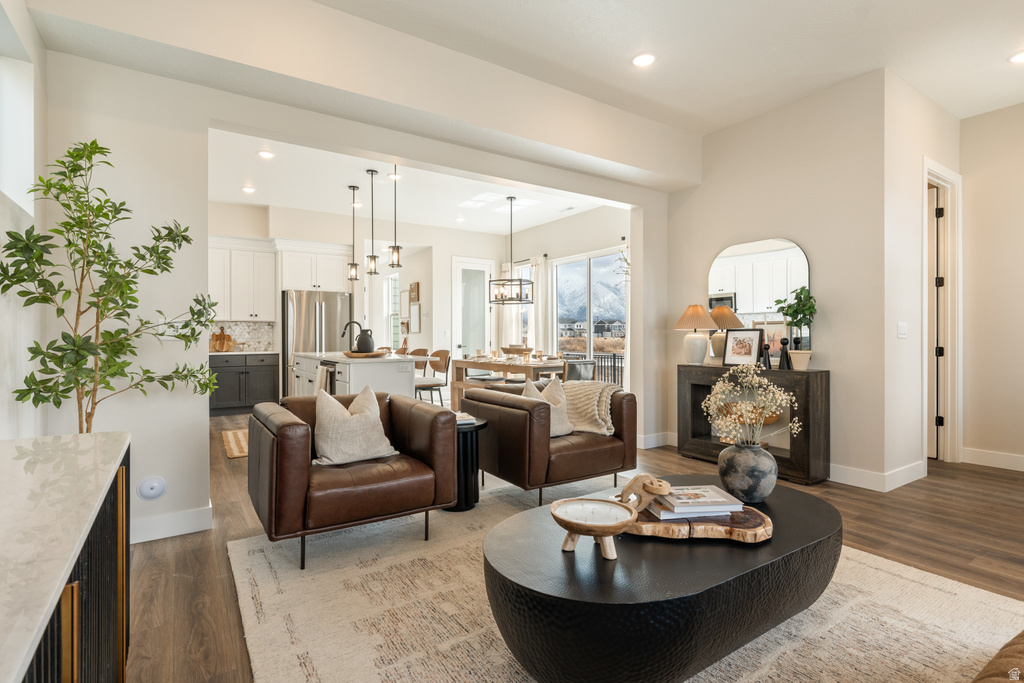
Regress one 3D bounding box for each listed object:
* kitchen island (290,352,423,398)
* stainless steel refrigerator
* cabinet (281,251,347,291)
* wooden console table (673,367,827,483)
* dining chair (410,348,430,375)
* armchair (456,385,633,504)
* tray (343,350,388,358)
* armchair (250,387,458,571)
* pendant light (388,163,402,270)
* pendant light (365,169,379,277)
[{"bbox_3d":[-1.760,0.613,5.500,0.880,0.914,2.550,0,0,-34],"label":"kitchen island"},{"bbox_3d":[-3.112,0.180,7.642,0.910,1.800,0.880,0,0,-32],"label":"stainless steel refrigerator"},{"bbox_3d":[-3.180,-1.080,7.700,0.930,0.620,0.580,0,0,-34],"label":"cabinet"},{"bbox_3d":[2.032,0.655,4.212,0.300,0.849,1.200,0,0,-32],"label":"wooden console table"},{"bbox_3d":[-1.272,0.595,5.620,0.520,0.970,0.490,0,0,-32],"label":"dining chair"},{"bbox_3d":[0.240,0.696,3.451,0.910,0.740,0.860,0,0,-33],"label":"armchair"},{"bbox_3d":[-1.515,0.135,5.000,0.470,0.060,0.420,0,0,-34],"label":"tray"},{"bbox_3d":[-0.917,0.699,2.727,0.910,0.740,0.860,0,0,-35],"label":"armchair"},{"bbox_3d":[-1.217,-1.370,5.050,0.140,1.200,0.140,0,0,-32],"label":"pendant light"},{"bbox_3d":[-1.644,-1.390,5.700,0.135,1.220,0.135,0,0,-34],"label":"pendant light"}]

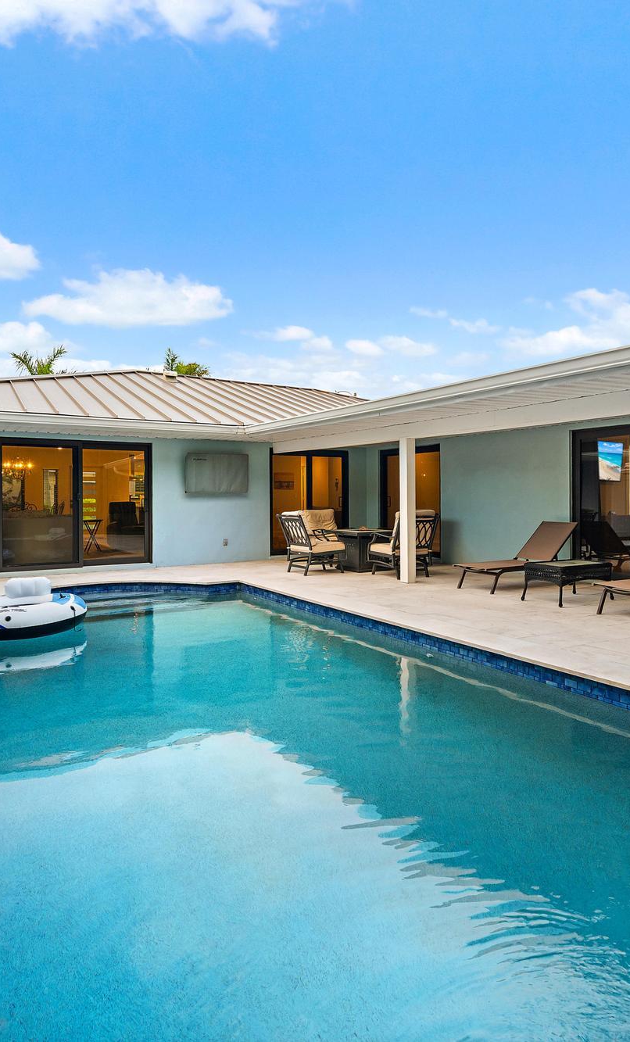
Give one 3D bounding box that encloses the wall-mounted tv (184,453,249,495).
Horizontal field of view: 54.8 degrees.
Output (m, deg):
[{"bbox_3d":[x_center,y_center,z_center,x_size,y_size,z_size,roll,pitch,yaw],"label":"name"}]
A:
[{"bbox_3d":[-1.738,-0.832,10.843,1.160,0.700,0.110,-2,3,-32],"label":"wall-mounted tv"}]

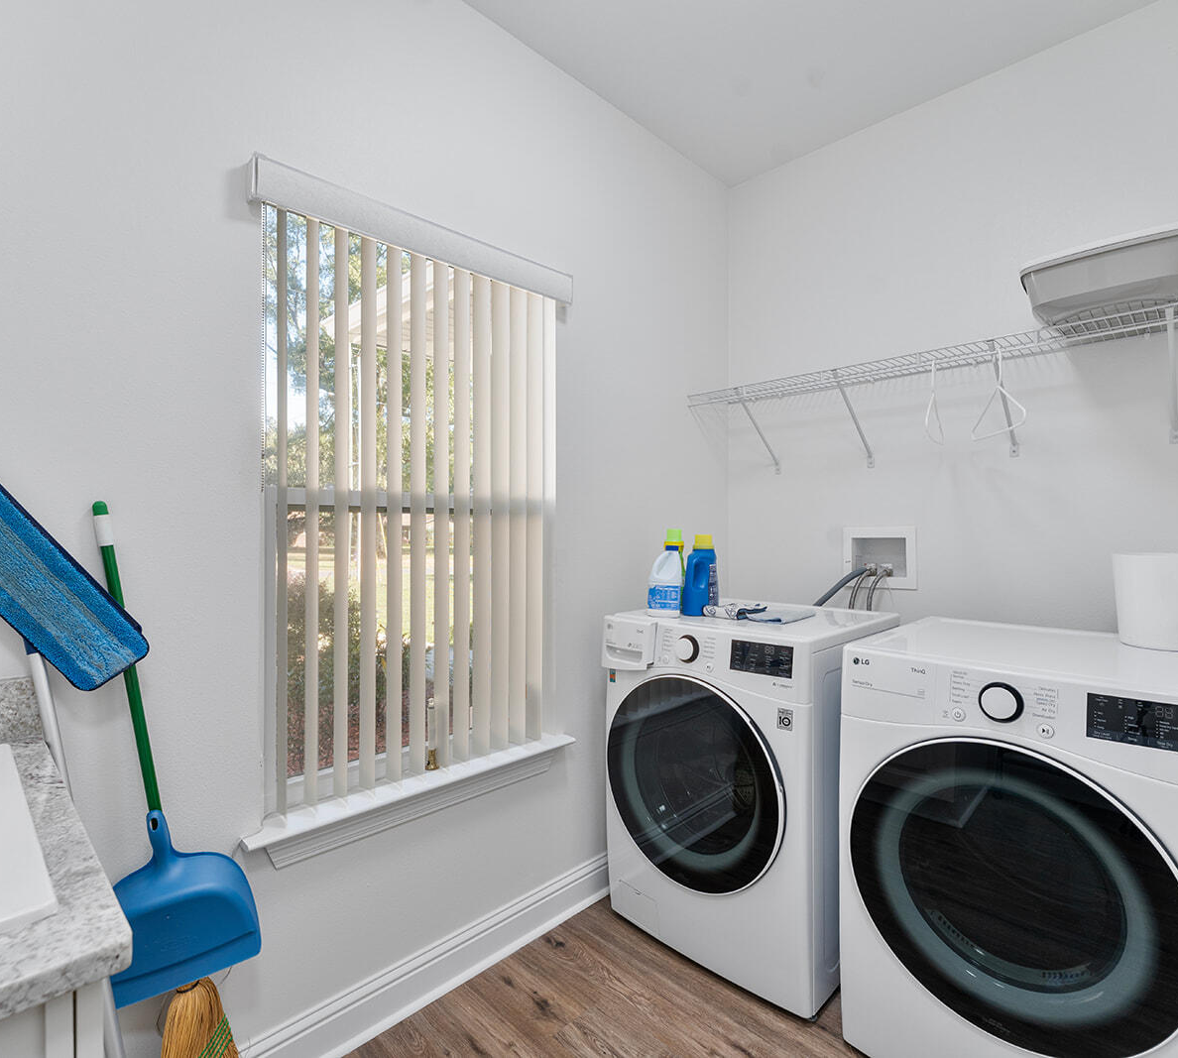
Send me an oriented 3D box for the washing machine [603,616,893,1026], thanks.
[{"bbox_3d":[0.548,0.781,2.055,0.686,0.980,0.755,0,0,43],"label":"washing machine"}]

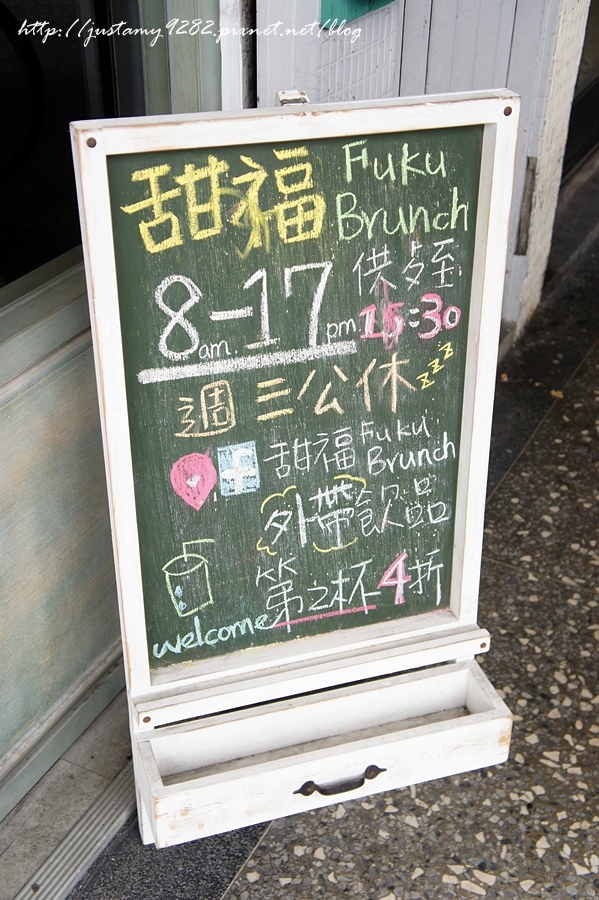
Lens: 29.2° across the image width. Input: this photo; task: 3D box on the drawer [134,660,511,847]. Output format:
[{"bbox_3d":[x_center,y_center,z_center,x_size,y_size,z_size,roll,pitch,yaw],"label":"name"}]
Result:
[{"bbox_3d":[0.035,0.388,1.491,0.471,0.082,0.119,-9,30,-15],"label":"drawer"}]

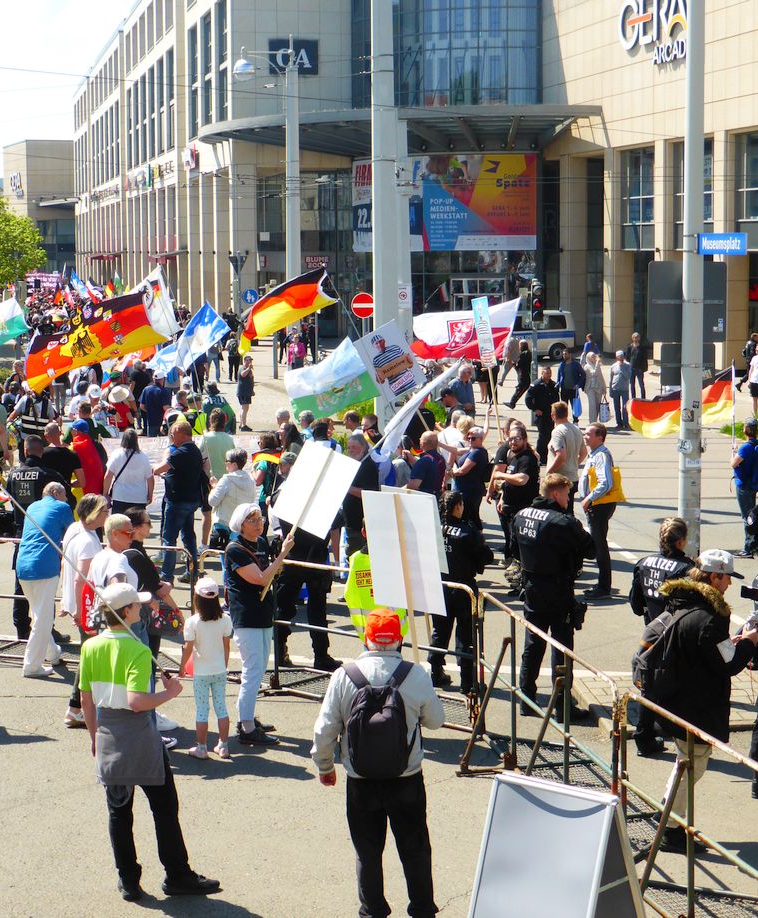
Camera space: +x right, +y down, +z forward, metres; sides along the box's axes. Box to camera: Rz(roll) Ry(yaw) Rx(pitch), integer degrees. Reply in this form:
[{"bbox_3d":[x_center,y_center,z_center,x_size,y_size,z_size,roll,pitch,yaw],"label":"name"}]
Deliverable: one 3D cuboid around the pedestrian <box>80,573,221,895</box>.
[{"bbox_3d":[-1.260,1.522,9.016,0.580,1.720,0.560,-6,9,-44],"label":"pedestrian"}]

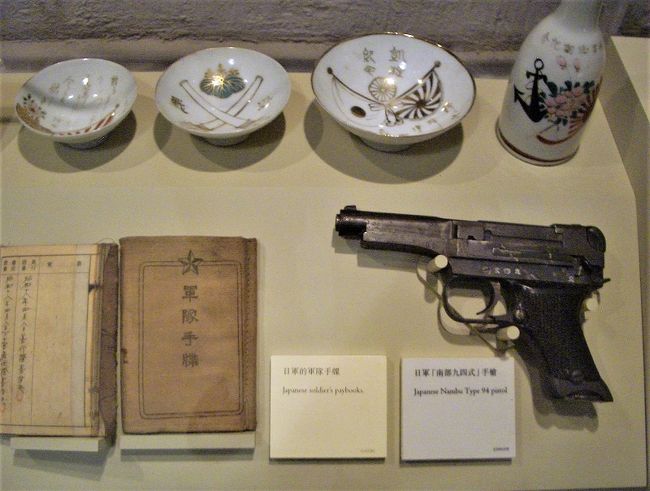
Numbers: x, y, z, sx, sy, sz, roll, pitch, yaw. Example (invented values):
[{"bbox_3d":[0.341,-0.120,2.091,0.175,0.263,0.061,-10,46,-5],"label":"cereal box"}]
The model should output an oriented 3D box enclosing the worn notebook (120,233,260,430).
[{"bbox_3d":[-0.094,0.062,0.453,0.093,0.010,0.131,0,83,-1],"label":"worn notebook"}]

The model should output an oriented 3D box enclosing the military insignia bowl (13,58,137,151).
[{"bbox_3d":[-0.179,-0.097,0.490,0.086,0.035,0.086,0,52,-1],"label":"military insignia bowl"}]

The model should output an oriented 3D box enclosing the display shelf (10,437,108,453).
[{"bbox_3d":[-0.176,0.131,0.439,0.058,0.018,0.009,0,83,-1],"label":"display shelf"}]

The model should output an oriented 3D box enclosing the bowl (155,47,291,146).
[{"bbox_3d":[-0.074,-0.103,0.495,0.098,0.038,0.098,0,52,-1],"label":"bowl"}]

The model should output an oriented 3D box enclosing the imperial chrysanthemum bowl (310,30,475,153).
[{"bbox_3d":[0.049,-0.104,0.495,0.117,0.045,0.117,0,52,-1],"label":"imperial chrysanthemum bowl"}]

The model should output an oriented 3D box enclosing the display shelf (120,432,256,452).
[{"bbox_3d":[-0.091,0.131,0.444,0.089,0.014,0.010,0,83,-1],"label":"display shelf"}]

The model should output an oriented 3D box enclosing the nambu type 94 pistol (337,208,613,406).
[{"bbox_3d":[0.102,0.039,0.448,0.195,0.030,0.117,5,83,-1],"label":"nambu type 94 pistol"}]

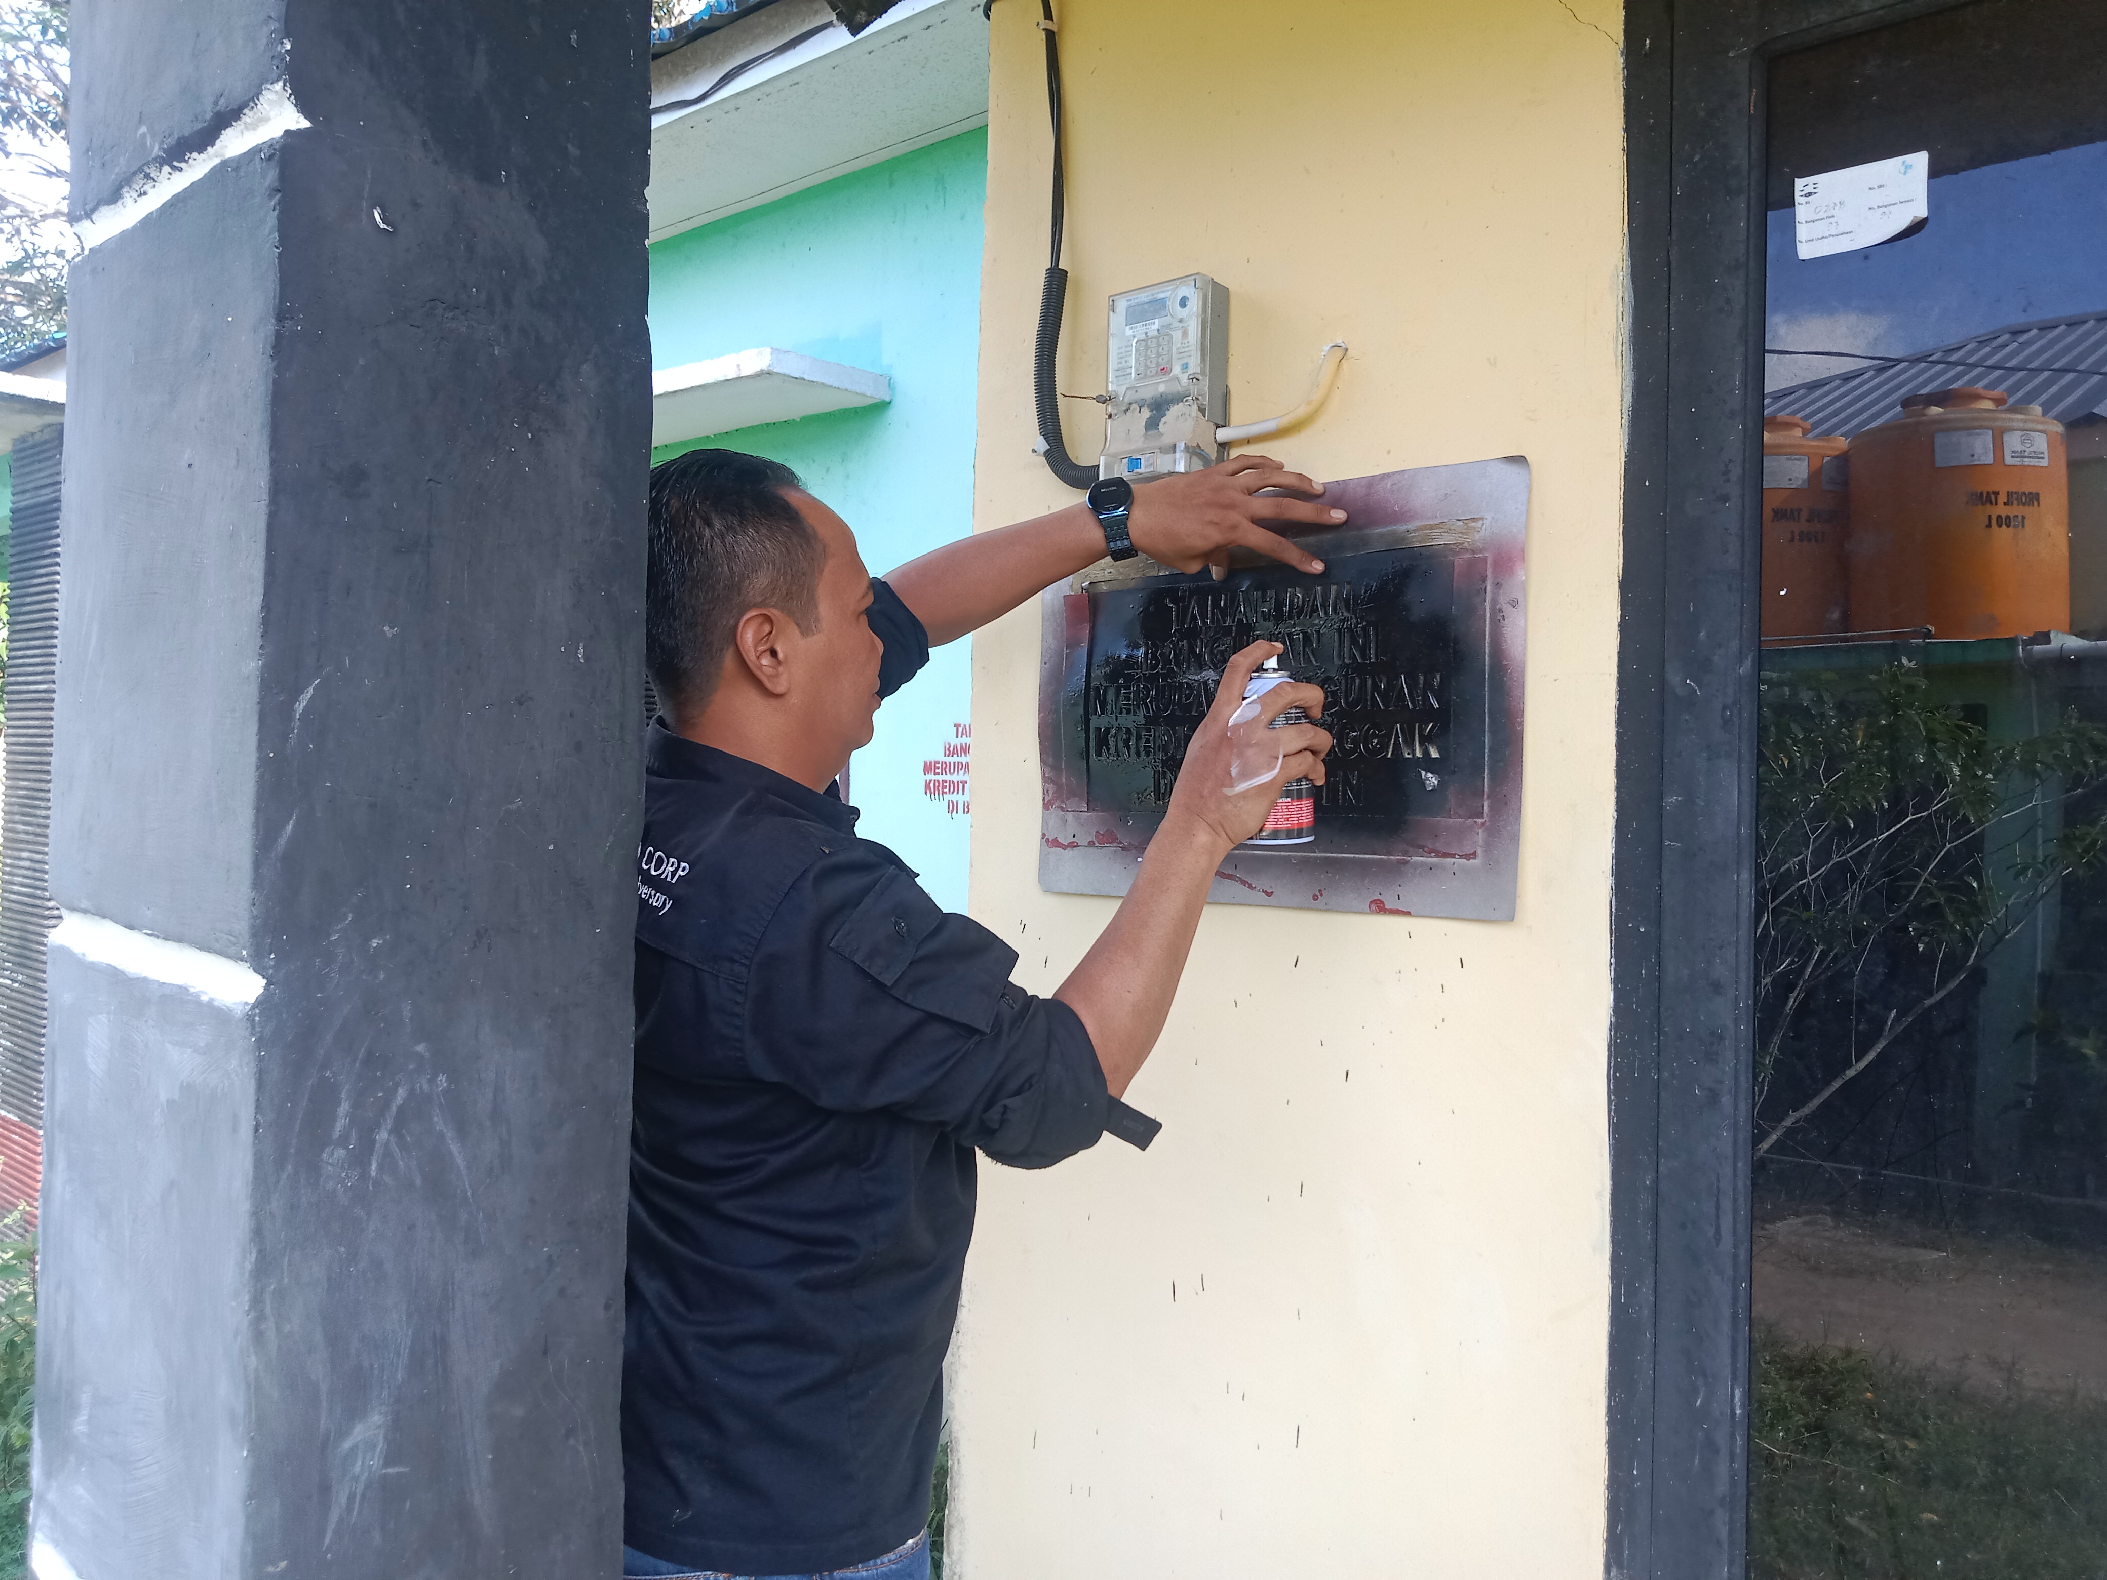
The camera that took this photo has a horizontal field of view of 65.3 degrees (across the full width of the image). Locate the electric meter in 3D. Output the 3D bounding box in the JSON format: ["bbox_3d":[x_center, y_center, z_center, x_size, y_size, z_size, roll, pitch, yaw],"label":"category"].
[{"bbox_3d":[0.114,-0.410,1.679,0.113,0.197,0.065,0,-1,40],"label":"electric meter"}]

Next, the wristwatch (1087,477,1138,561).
[{"bbox_3d":[0.060,-0.259,1.570,0.044,0.070,0.057,-14,-31,7],"label":"wristwatch"}]

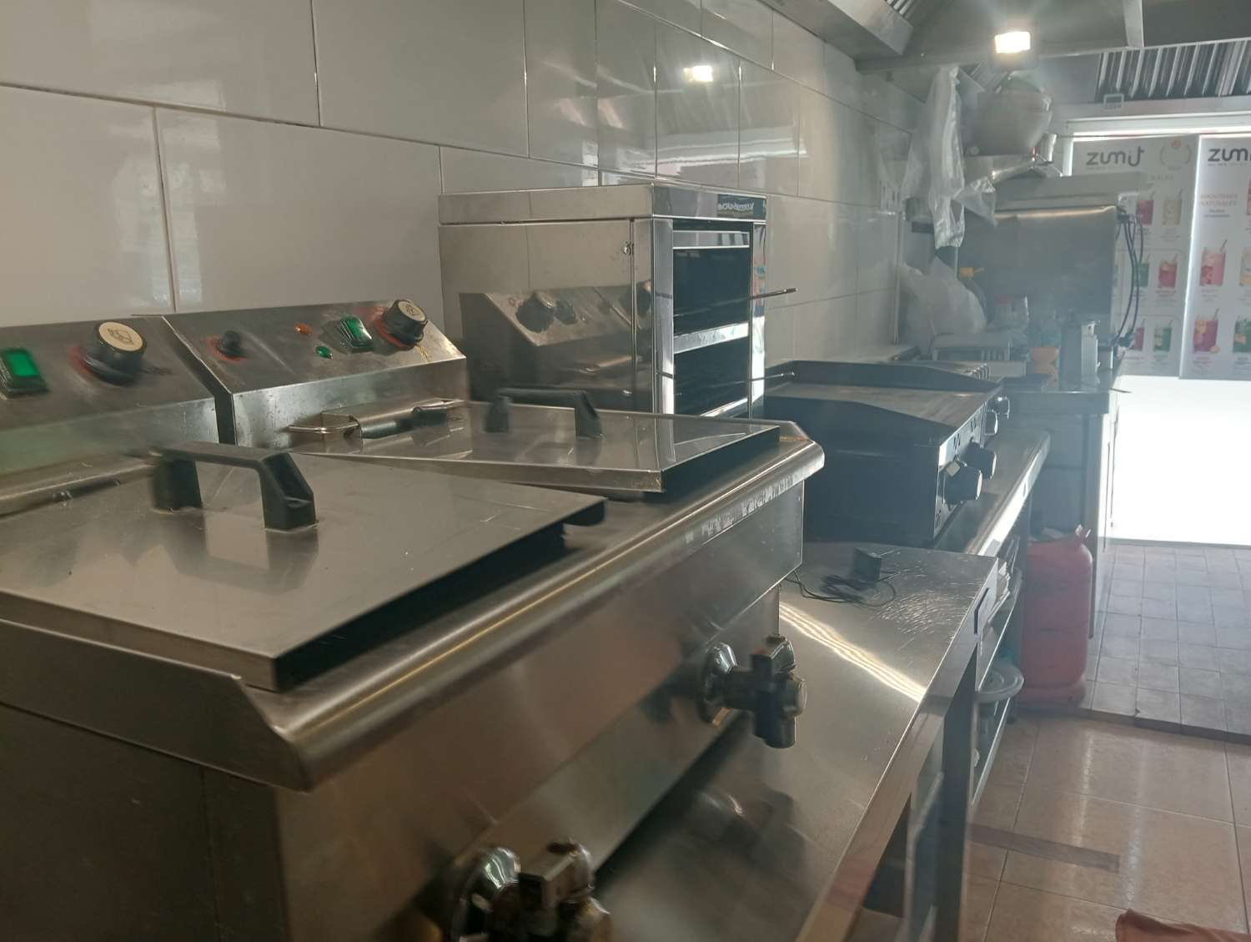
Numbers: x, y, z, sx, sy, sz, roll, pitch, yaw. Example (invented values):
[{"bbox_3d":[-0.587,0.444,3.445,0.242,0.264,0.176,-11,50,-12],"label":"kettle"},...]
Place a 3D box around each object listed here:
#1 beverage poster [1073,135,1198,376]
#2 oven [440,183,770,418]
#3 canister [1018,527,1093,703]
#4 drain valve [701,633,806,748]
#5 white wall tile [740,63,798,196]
[{"bbox_3d":[2.125,-0.900,4.306,0.477,0.989,0.010,5,14,26],"label":"beverage poster"},{"bbox_3d":[-0.008,-0.101,1.294,0.266,0.484,0.358,5,14,26],"label":"oven"},{"bbox_3d":[1.216,0.383,2.997,0.300,0.510,0.300,5,14,26],"label":"canister"},{"bbox_3d":[0.110,0.178,0.834,0.077,0.095,0.066,5,14,26],"label":"drain valve"},{"bbox_3d":[0.312,-0.735,2.205,0.010,0.252,0.396,5,14,26],"label":"white wall tile"}]

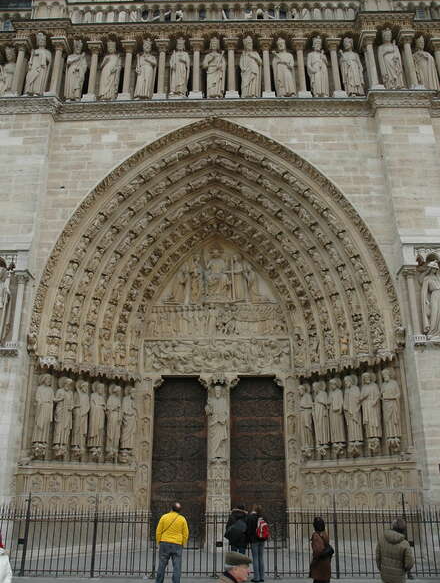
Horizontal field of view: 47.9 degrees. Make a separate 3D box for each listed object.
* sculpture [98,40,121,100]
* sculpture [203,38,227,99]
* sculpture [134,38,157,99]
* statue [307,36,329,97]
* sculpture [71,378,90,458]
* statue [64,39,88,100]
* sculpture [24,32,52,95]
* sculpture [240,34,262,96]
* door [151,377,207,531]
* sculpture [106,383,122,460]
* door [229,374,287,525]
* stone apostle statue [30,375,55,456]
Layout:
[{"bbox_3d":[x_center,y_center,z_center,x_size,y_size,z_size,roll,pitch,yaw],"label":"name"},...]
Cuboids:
[{"bbox_3d":[-4.733,-9.470,21.222,0.918,3.375,0.765,0,-21,1],"label":"sculpture"},{"bbox_3d":[-0.235,-9.567,21.172,1.071,3.454,0.765,0,-21,1],"label":"sculpture"},{"bbox_3d":[-3.191,-9.539,21.218,0.938,3.477,0.765,0,-21,1],"label":"sculpture"},{"bbox_3d":[3.940,-9.045,20.007,0.850,3.255,0.700,0,-20,1],"label":"statue"},{"bbox_3d":[-4.638,4.192,16.484,0.580,2.525,0.560,13,-23,-32],"label":"sculpture"},{"bbox_3d":[-5.846,-8.995,20.167,0.900,3.225,0.700,0,-20,1],"label":"statue"},{"bbox_3d":[-7.233,-9.041,19.730,0.970,3.329,0.720,0,-20,1],"label":"sculpture"},{"bbox_3d":[1.345,-9.589,21.150,0.969,3.479,0.765,0,-21,1],"label":"sculpture"},{"bbox_3d":[-1.531,6.243,18.934,2.076,6.009,0.200,0,-21,1],"label":"door"},{"bbox_3d":[-3.981,4.892,18.712,0.632,2.752,0.561,15,-25,-35],"label":"sculpture"},{"bbox_3d":[1.359,5.873,17.419,1.930,5.701,0.200,0,-20,1],"label":"door"},{"bbox_3d":[-6.016,4.181,16.808,0.632,2.814,0.561,12,-24,-30],"label":"stone apostle statue"}]

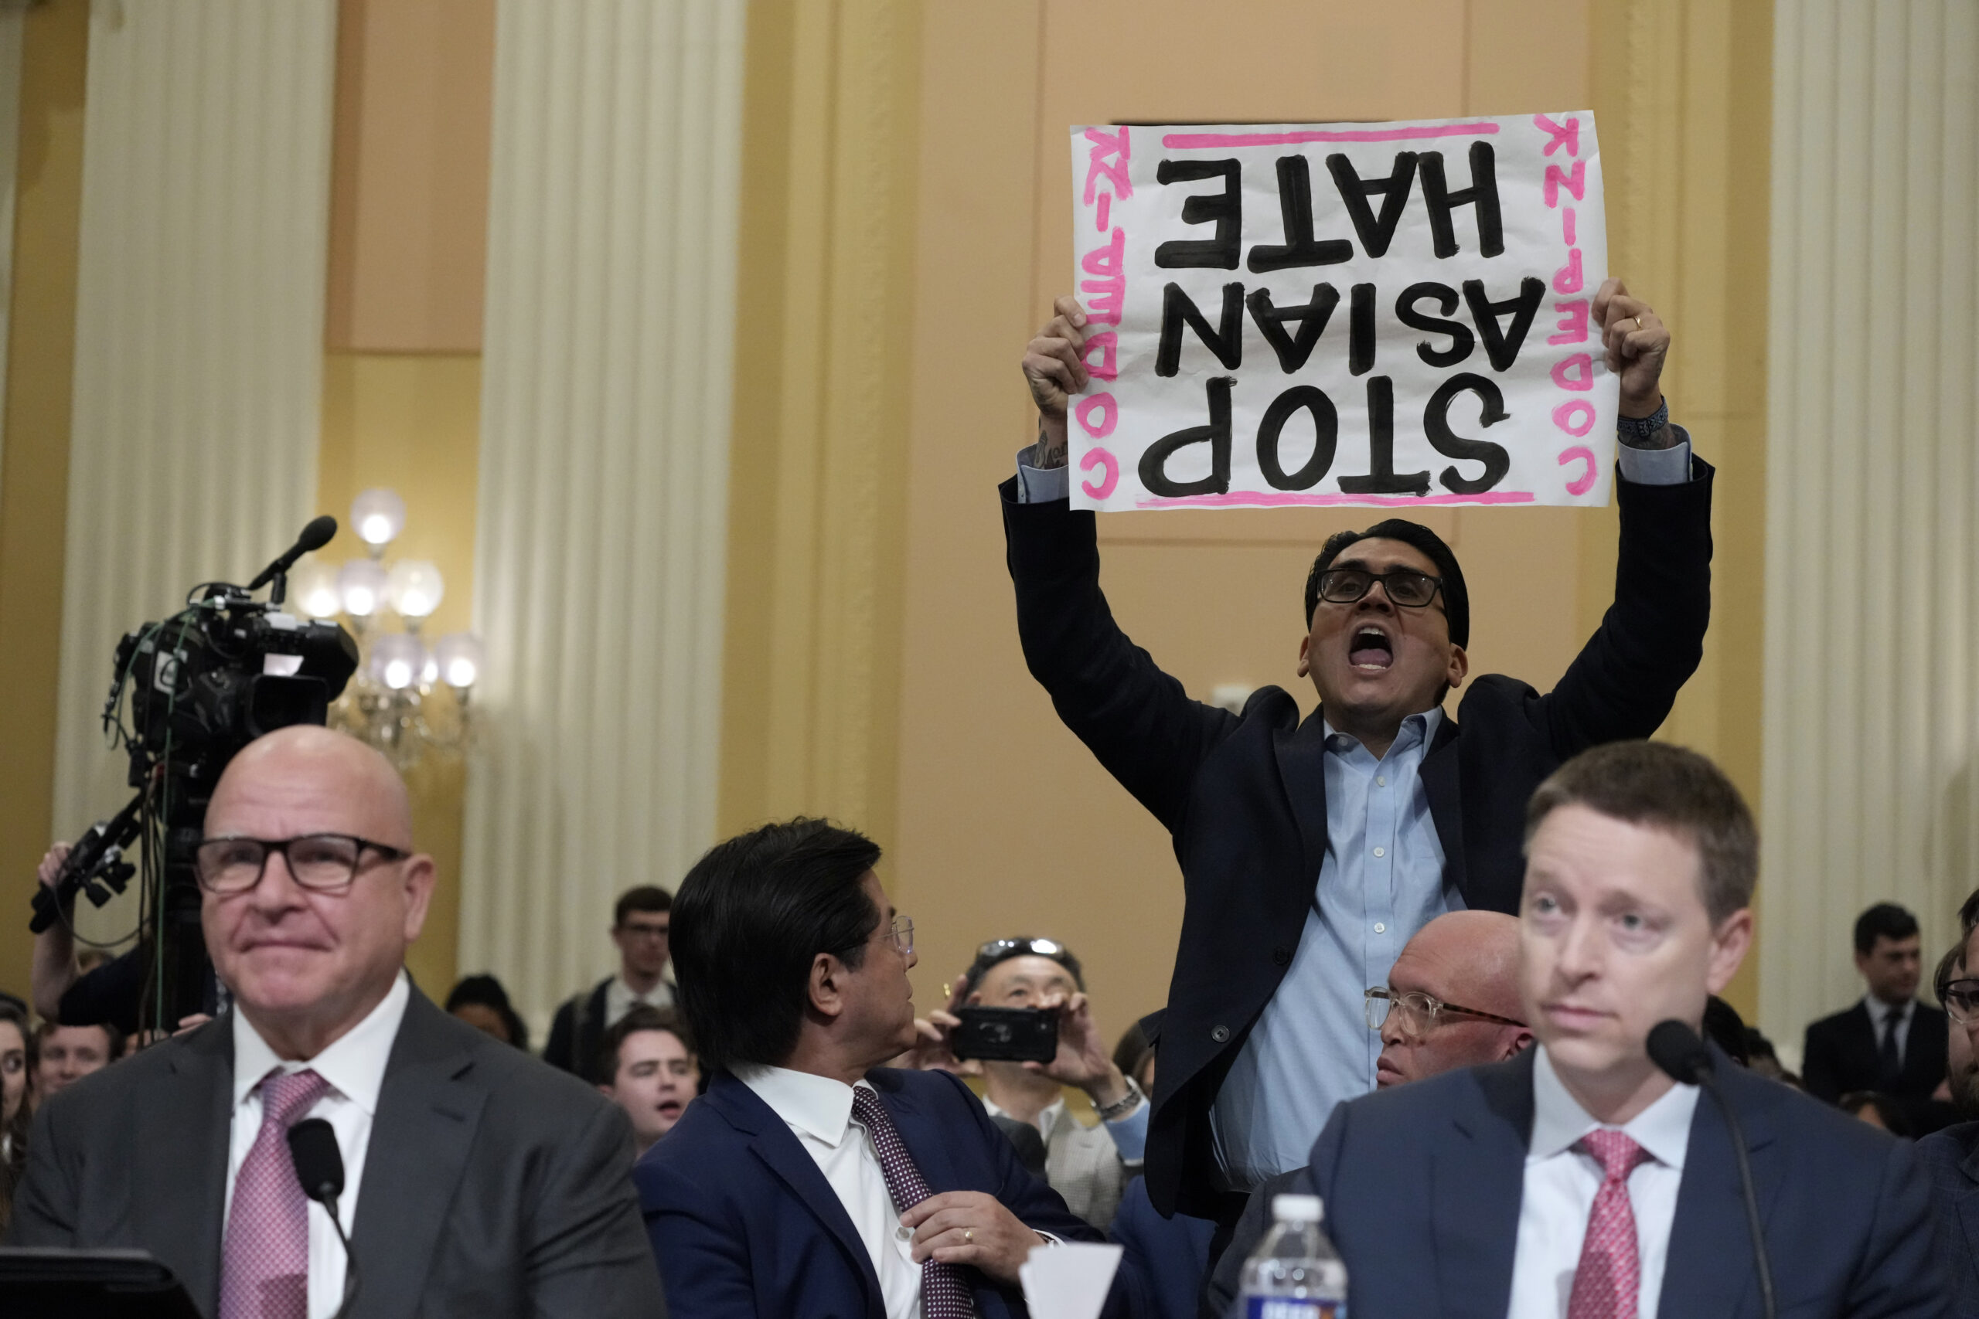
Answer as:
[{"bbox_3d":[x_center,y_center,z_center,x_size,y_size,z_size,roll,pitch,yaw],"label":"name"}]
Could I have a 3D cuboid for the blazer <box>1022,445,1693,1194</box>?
[{"bbox_3d":[0.424,0.209,6.320,0.790,0.840,0.400,1,-5,7],"label":"blazer"}]

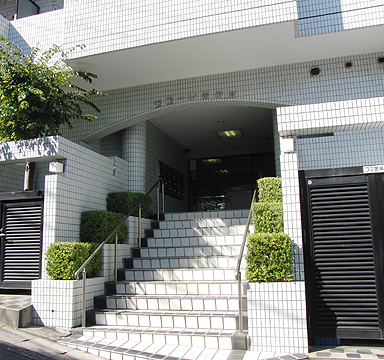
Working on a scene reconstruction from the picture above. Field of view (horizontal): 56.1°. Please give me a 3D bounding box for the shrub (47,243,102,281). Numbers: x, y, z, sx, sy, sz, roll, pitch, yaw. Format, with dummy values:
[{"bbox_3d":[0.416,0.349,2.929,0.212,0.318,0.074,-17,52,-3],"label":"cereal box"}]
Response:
[{"bbox_3d":[-1.750,1.198,5.403,0.455,0.510,0.830,-3,-9,14],"label":"shrub"}]

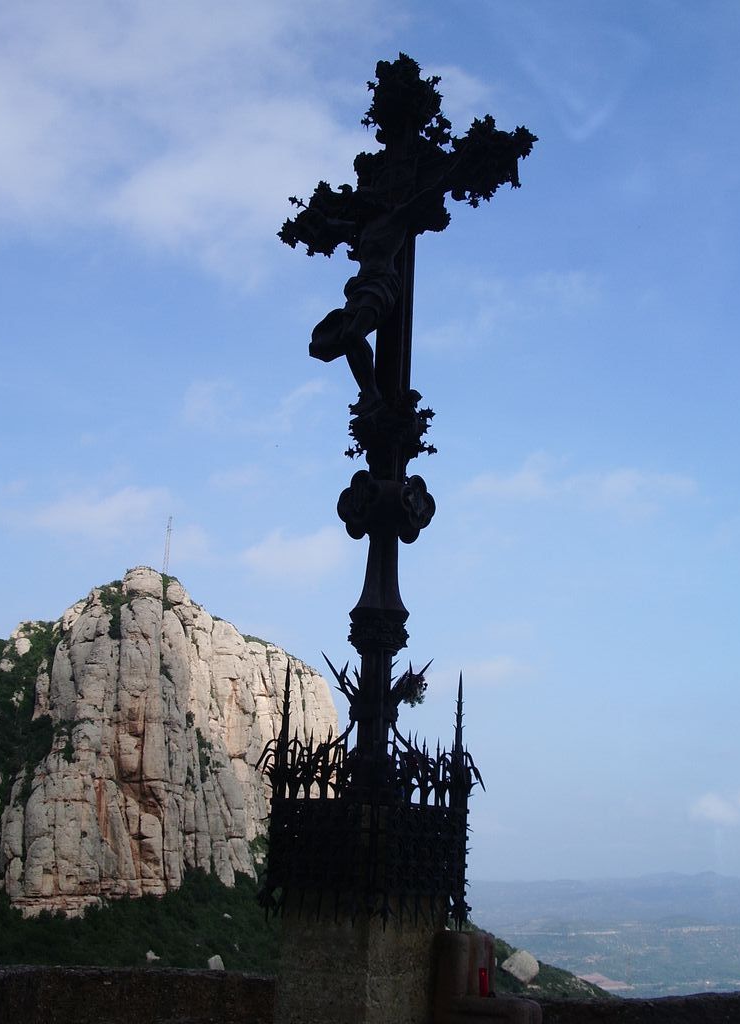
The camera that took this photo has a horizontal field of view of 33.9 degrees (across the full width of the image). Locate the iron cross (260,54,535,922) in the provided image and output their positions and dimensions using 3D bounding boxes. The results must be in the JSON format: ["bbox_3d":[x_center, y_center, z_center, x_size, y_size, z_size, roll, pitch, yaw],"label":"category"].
[{"bbox_3d":[0.084,-0.457,8.096,2.325,6.098,1.101,-10,-20,38],"label":"iron cross"}]

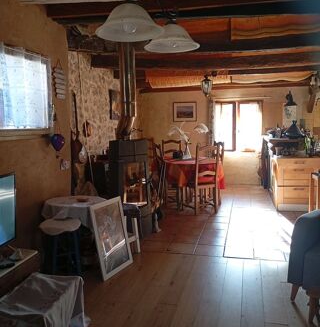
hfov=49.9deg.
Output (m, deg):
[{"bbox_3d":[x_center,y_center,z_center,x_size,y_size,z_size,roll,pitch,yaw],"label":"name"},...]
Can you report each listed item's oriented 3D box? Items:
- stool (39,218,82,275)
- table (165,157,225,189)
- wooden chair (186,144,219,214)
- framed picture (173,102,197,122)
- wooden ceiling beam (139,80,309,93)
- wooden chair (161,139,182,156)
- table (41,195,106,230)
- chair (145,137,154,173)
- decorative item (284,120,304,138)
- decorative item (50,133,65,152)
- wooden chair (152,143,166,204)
[{"bbox_3d":[-0.916,0.812,3.156,0.370,0.500,0.370,1,7,14],"label":"stool"},{"bbox_3d":[0.564,0.321,5.958,1.040,0.750,1.040,1,7,14],"label":"table"},{"bbox_3d":[0.671,0.243,5.400,0.430,1.050,0.470,-3,7,-18],"label":"wooden chair"},{"bbox_3d":[0.566,-1.152,7.743,0.538,0.430,0.030,1,7,14],"label":"framed picture"},{"bbox_3d":[1.269,-1.668,7.363,3.628,0.170,0.170,1,7,14],"label":"wooden ceiling beam"},{"bbox_3d":[0.191,0.112,6.517,0.430,1.040,0.470,1,7,10],"label":"wooden chair"},{"bbox_3d":[-0.823,0.701,3.450,0.620,0.640,0.620,1,7,14],"label":"table"},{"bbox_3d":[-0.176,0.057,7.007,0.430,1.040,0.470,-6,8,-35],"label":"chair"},{"bbox_3d":[2.094,-0.525,5.361,0.330,0.300,0.330,1,7,14],"label":"decorative item"},{"bbox_3d":[-1.093,-0.221,3.671,0.149,0.200,0.149,1,7,14],"label":"decorative item"},{"bbox_3d":[0.196,0.167,6.066,0.470,1.040,0.430,-3,7,-16],"label":"wooden chair"}]

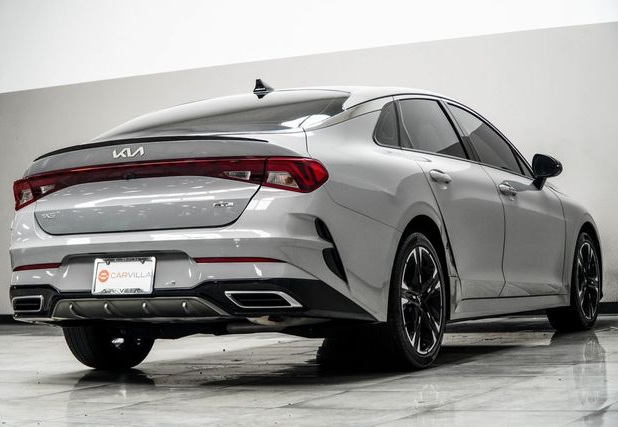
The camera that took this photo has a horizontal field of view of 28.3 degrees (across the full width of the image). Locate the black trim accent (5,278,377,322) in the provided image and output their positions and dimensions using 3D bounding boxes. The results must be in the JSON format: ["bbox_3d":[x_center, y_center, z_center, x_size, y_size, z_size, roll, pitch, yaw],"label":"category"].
[{"bbox_3d":[-0.643,0.389,5.315,1.790,0.210,0.540,-3,-3,28],"label":"black trim accent"}]

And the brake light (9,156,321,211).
[{"bbox_3d":[-0.700,-0.135,5.260,1.650,0.180,0.250,-3,-3,28],"label":"brake light"}]

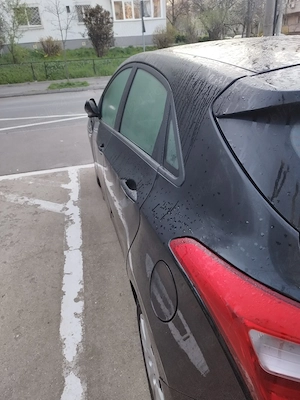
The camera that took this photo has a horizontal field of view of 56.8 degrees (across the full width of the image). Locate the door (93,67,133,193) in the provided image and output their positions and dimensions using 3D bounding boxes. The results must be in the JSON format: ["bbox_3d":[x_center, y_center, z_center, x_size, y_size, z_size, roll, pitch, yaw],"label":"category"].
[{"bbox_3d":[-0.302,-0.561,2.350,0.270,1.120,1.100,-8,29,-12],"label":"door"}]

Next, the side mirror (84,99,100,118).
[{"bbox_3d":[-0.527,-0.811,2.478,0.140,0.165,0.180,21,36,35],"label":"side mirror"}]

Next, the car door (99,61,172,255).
[{"bbox_3d":[-0.064,-0.134,1.541,0.270,1.130,0.930,-8,29,-12],"label":"car door"}]

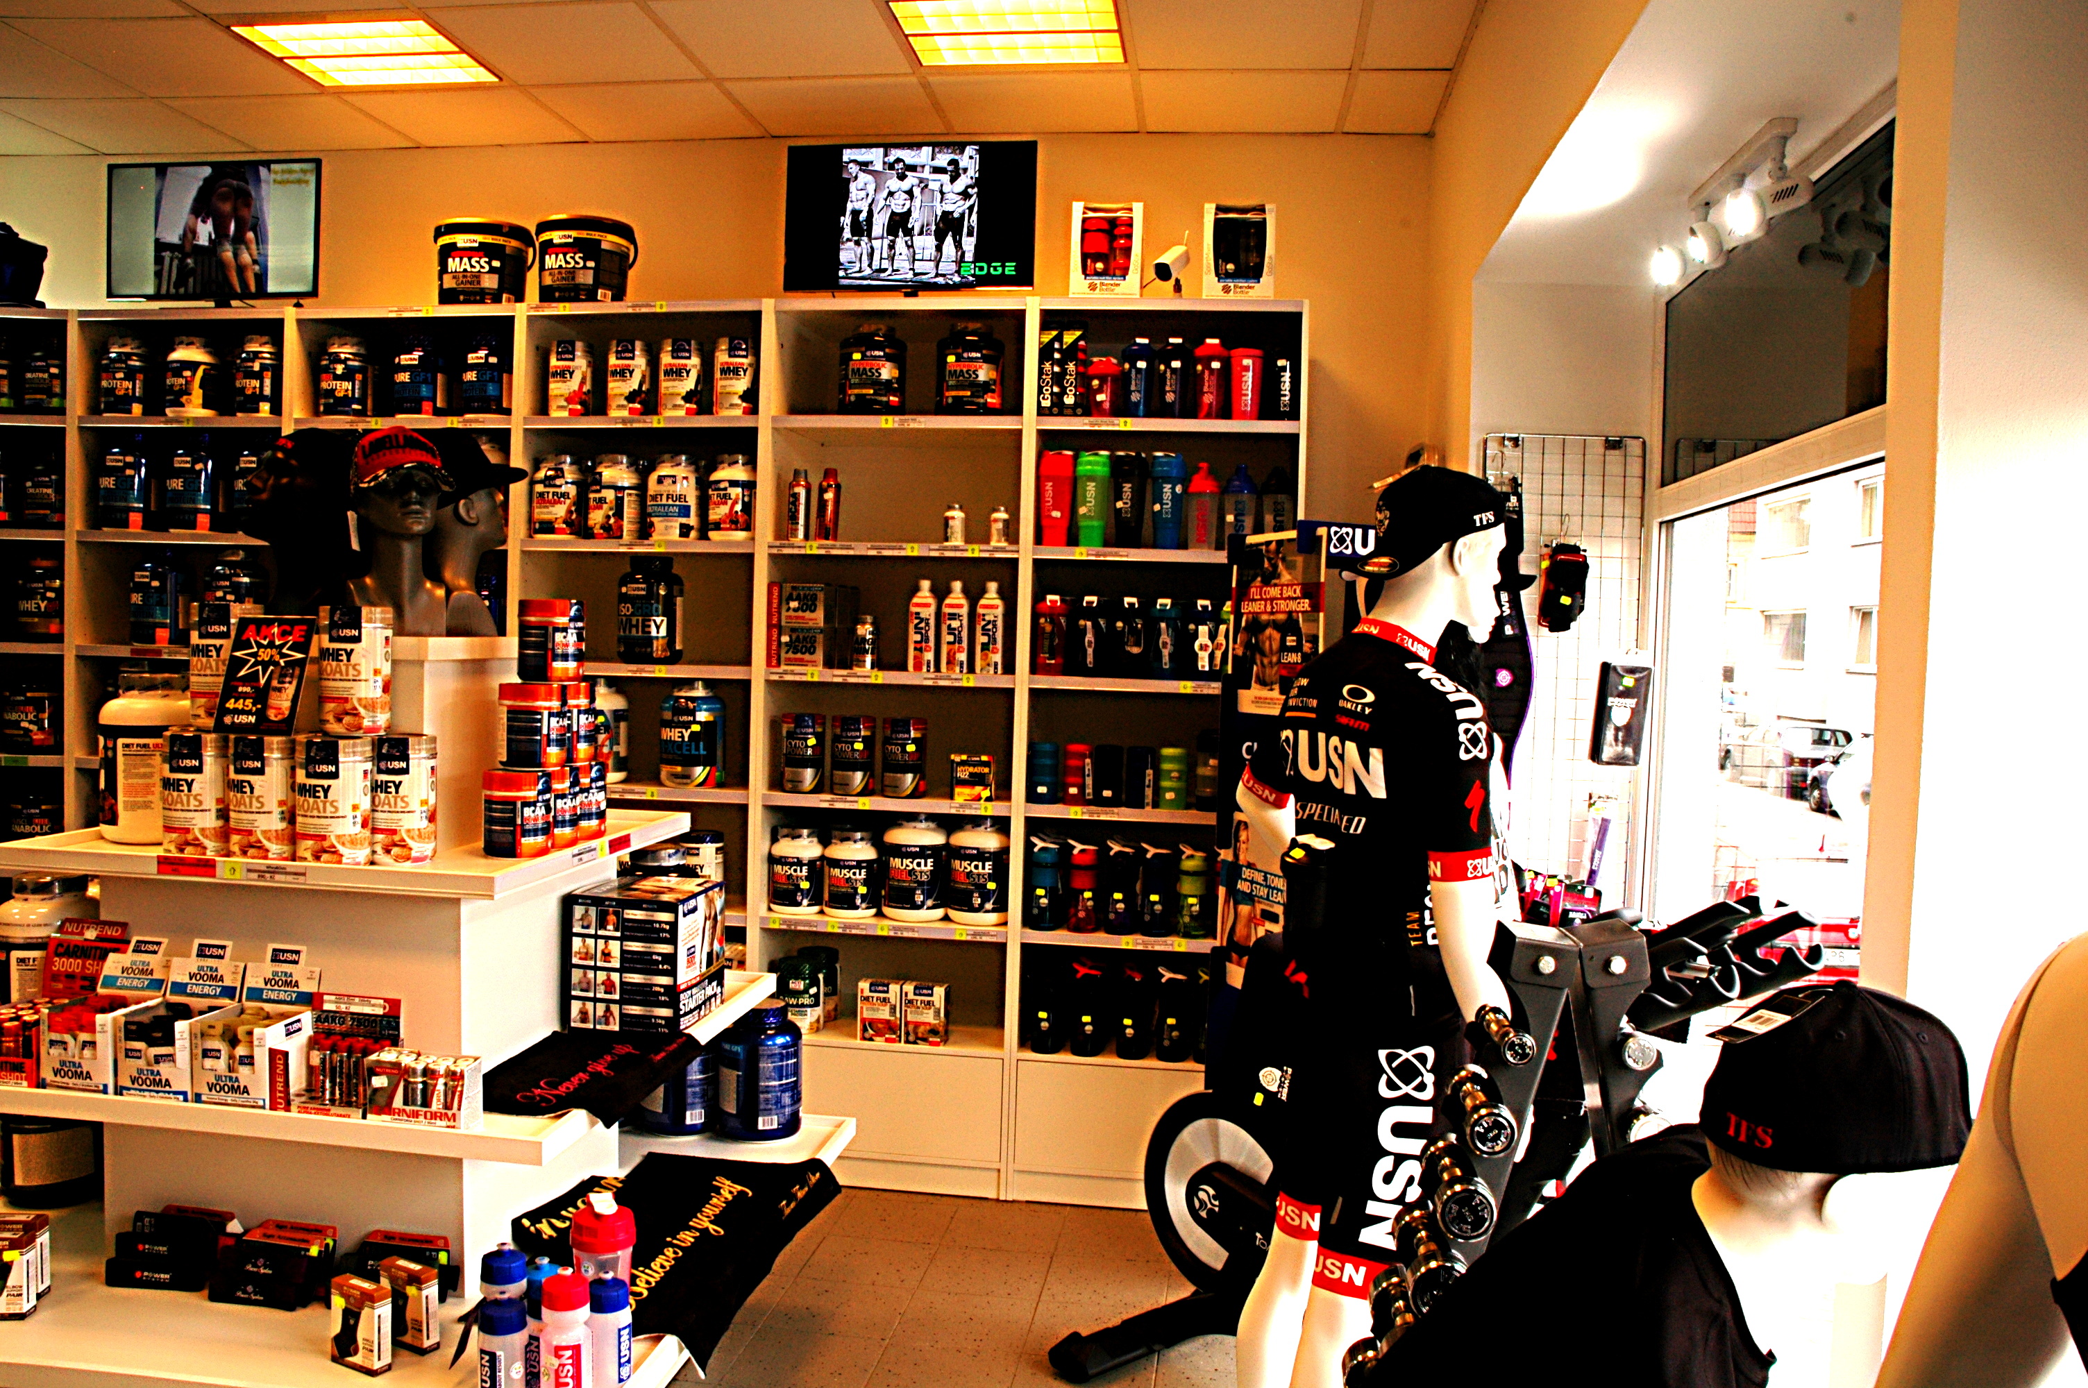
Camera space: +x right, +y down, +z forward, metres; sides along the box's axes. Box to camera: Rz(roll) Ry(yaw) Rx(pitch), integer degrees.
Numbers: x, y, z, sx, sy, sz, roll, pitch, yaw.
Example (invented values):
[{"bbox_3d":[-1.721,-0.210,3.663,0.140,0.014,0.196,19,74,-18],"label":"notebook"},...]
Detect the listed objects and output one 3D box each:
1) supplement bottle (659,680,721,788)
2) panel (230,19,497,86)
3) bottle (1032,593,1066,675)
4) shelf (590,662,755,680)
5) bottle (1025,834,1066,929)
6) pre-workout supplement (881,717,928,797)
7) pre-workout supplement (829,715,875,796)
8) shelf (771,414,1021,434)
[{"bbox_3d":[-1.048,0.117,4.634,0.184,0.307,0.184,2,2,6],"label":"supplement bottle"},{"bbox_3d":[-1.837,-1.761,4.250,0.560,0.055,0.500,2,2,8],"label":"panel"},{"bbox_3d":[0.014,-0.164,4.370,0.091,0.232,0.091,2,2,8],"label":"bottle"},{"bbox_3d":[-1.173,-0.076,4.691,0.727,0.037,0.280,2,2,8],"label":"shelf"},{"bbox_3d":[0.007,0.566,4.683,0.102,0.277,0.100,2,3,6],"label":"bottle"},{"bbox_3d":[-0.423,0.194,4.759,0.131,0.234,0.131,2,3,4],"label":"pre-workout supplement"},{"bbox_3d":[-0.556,0.181,4.560,0.127,0.233,0.127,2,2,1],"label":"pre-workout supplement"},{"bbox_3d":[-0.421,-0.810,4.755,0.765,0.037,0.262,2,3,7],"label":"shelf"}]

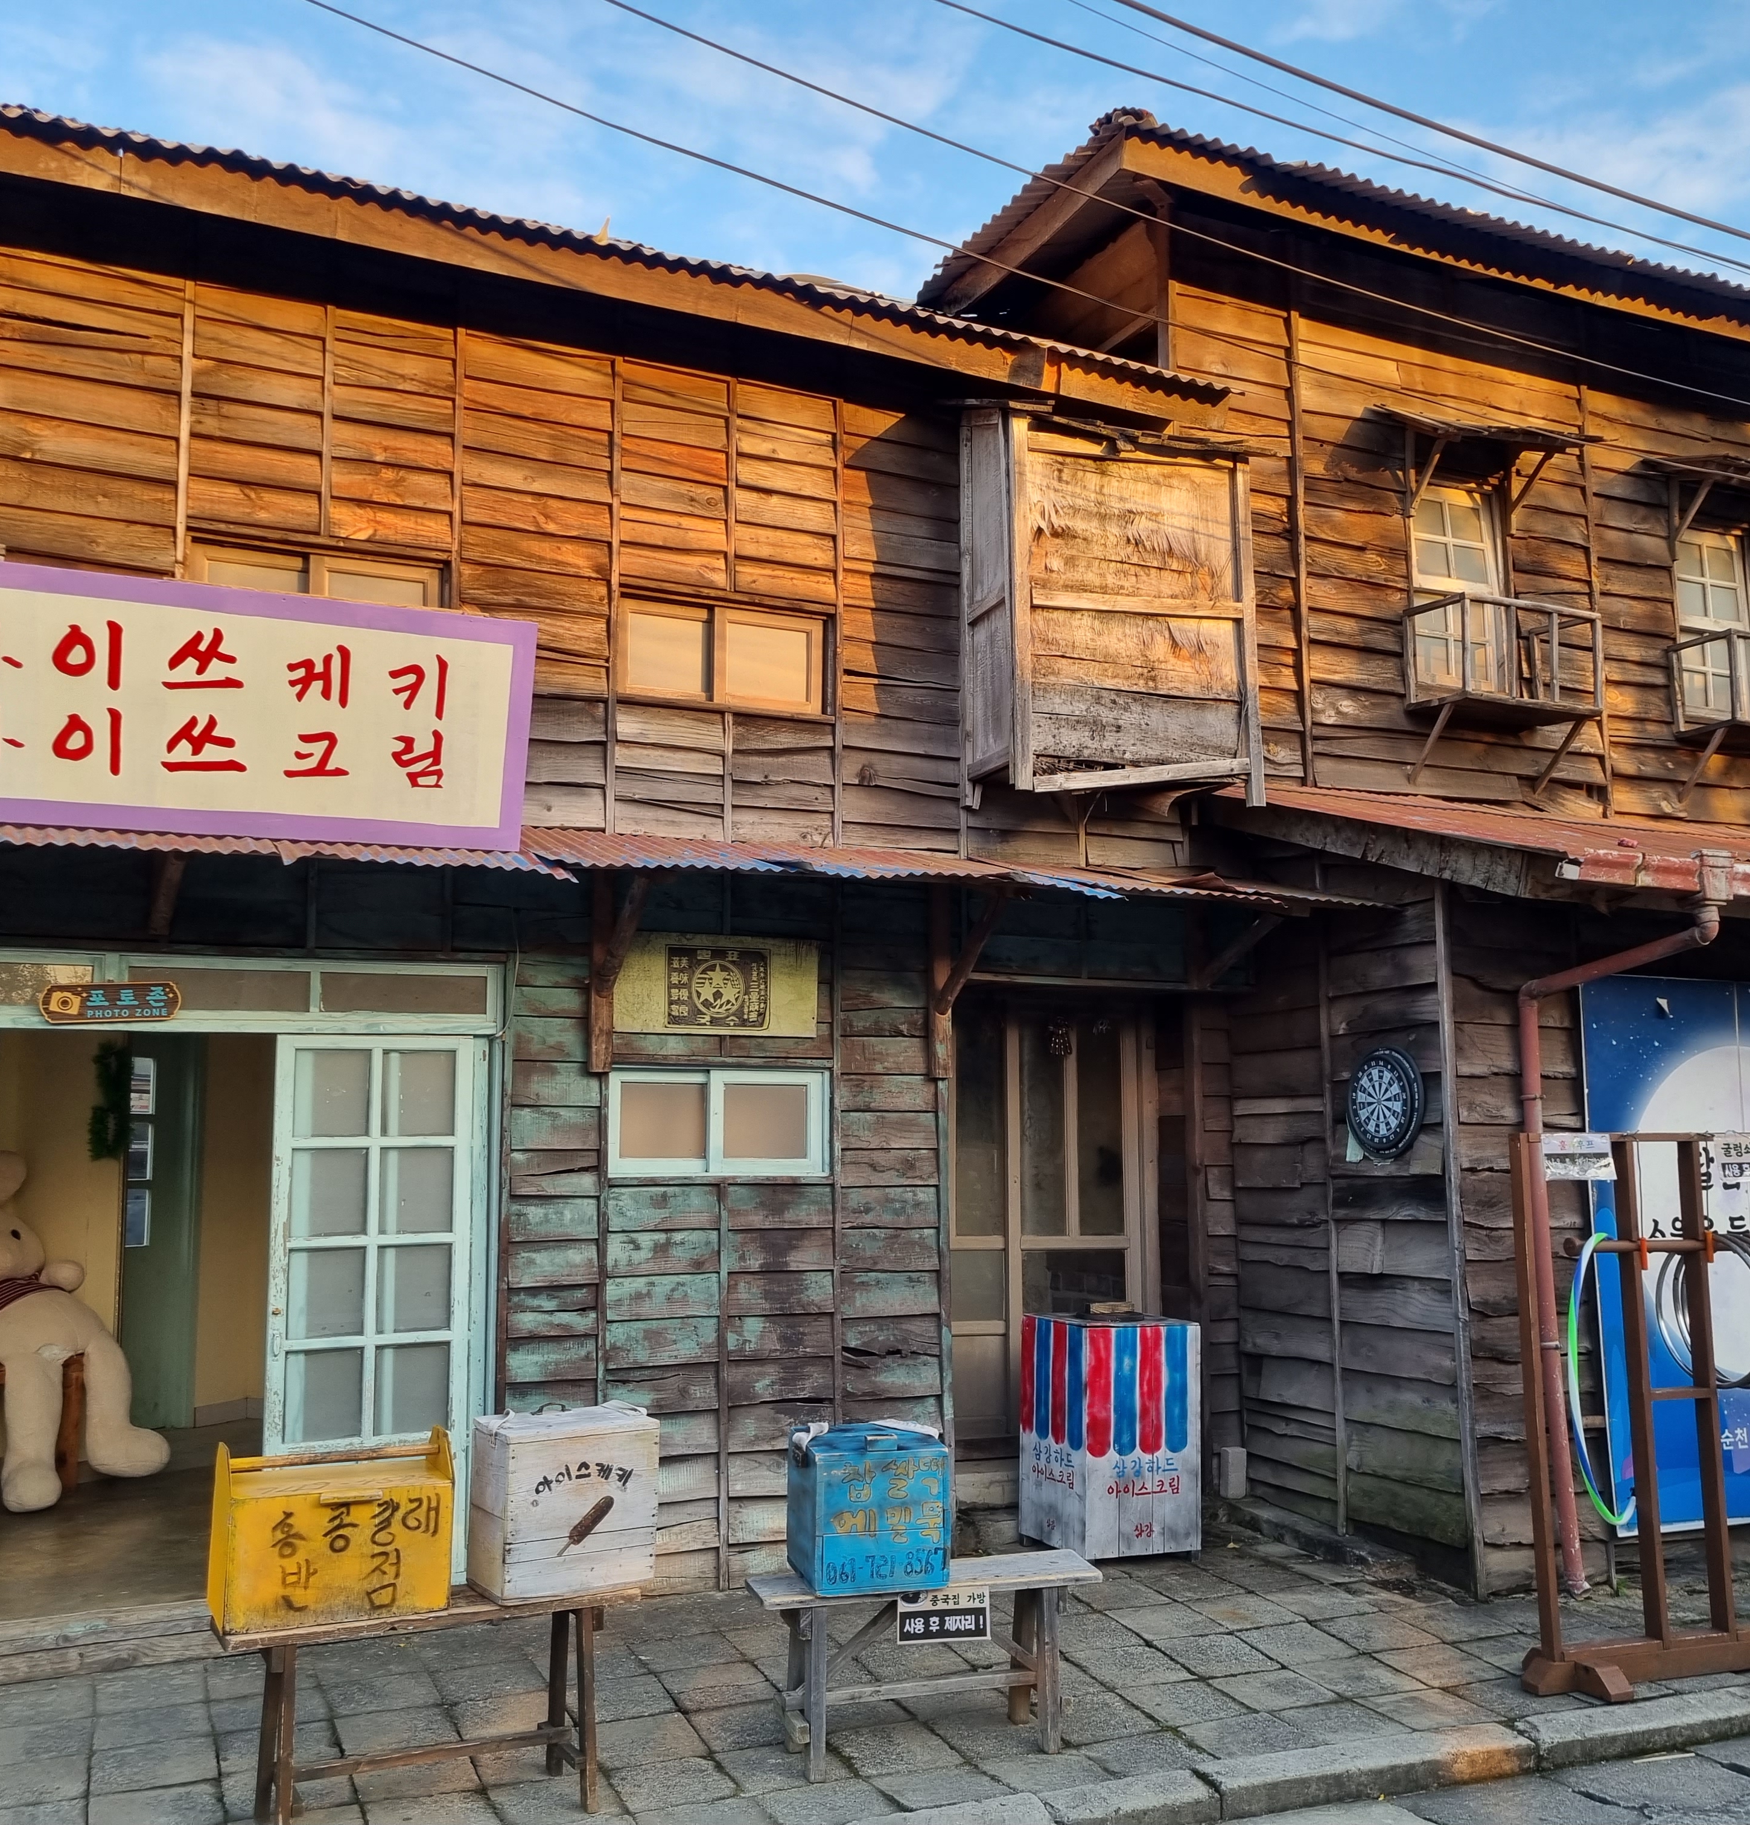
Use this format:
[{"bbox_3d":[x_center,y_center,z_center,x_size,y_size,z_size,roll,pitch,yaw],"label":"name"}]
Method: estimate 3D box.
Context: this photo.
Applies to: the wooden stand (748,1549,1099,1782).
[{"bbox_3d":[0.136,1.966,4.783,0.930,0.444,0.270,2,-8,-18],"label":"wooden stand"}]

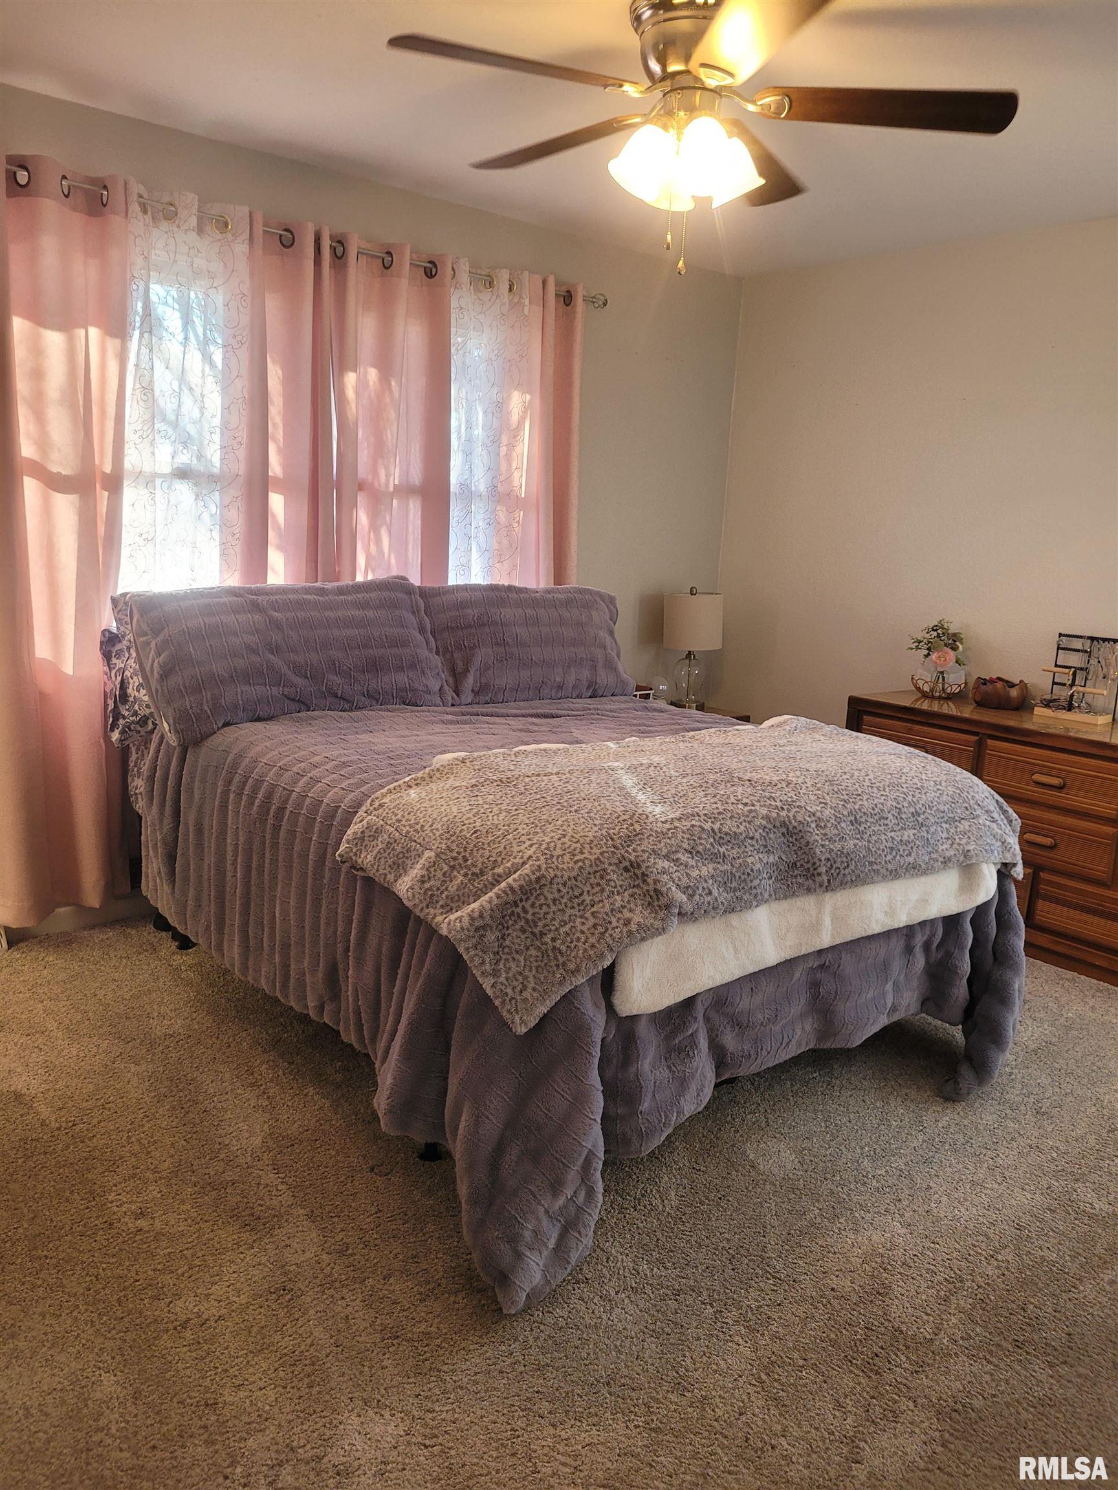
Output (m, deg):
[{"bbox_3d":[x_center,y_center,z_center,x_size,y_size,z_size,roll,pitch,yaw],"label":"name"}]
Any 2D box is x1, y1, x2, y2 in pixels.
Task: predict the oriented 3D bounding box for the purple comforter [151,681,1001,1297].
[{"bbox_3d":[-0.050,0.359,3.160,1.704,0.747,2.042,-7,15,-40],"label":"purple comforter"}]

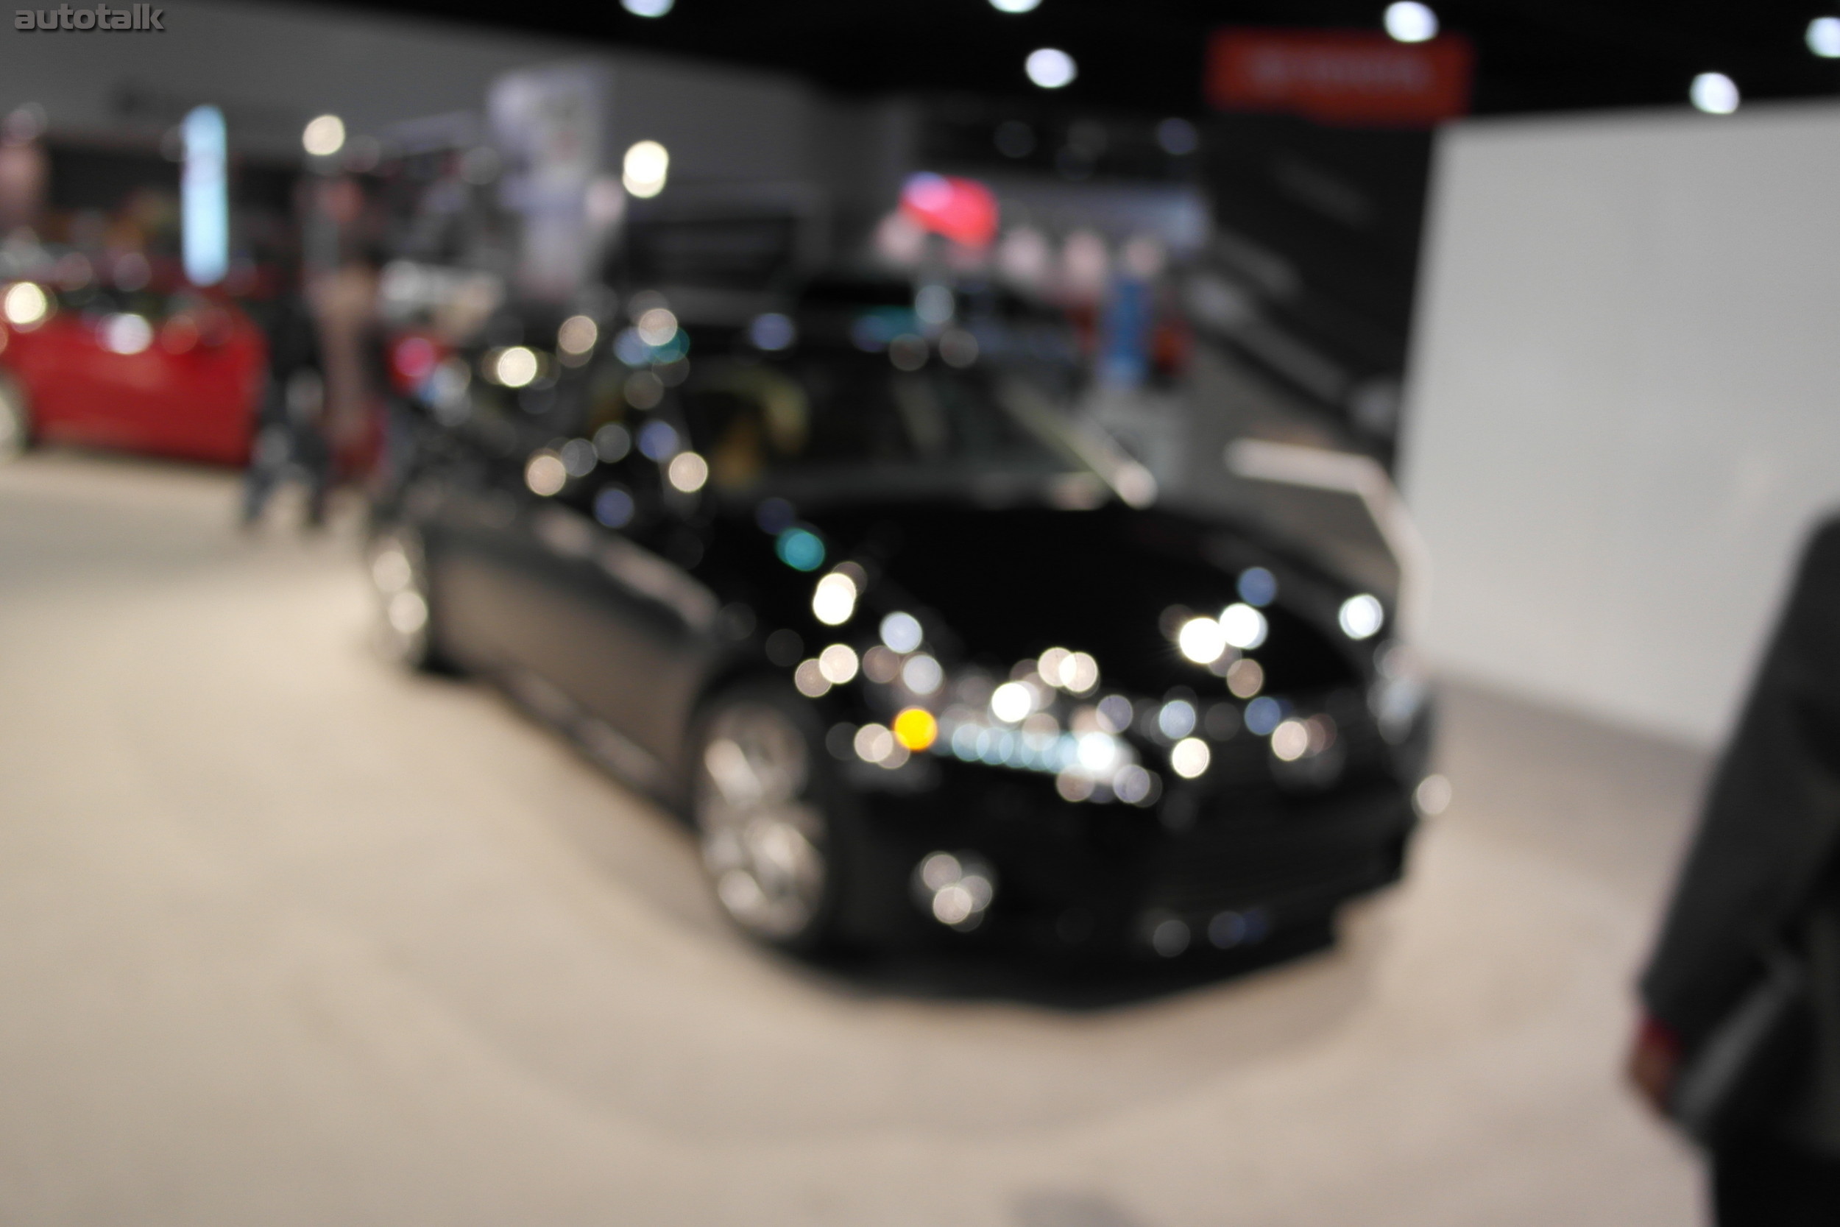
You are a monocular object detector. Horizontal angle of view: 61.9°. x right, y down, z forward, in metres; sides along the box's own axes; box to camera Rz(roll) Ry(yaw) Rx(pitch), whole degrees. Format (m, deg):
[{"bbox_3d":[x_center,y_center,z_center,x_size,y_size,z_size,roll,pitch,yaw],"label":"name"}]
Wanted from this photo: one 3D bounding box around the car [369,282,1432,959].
[{"bbox_3d":[-0.428,-0.247,5.077,1.820,1.430,4.600,-4,13,-34],"label":"car"}]

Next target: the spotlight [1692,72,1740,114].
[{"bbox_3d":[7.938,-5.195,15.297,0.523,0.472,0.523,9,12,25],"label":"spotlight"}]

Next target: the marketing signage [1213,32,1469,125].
[{"bbox_3d":[4.011,-5.104,14.624,2.750,0.880,0.200,6,11,12],"label":"marketing signage"}]

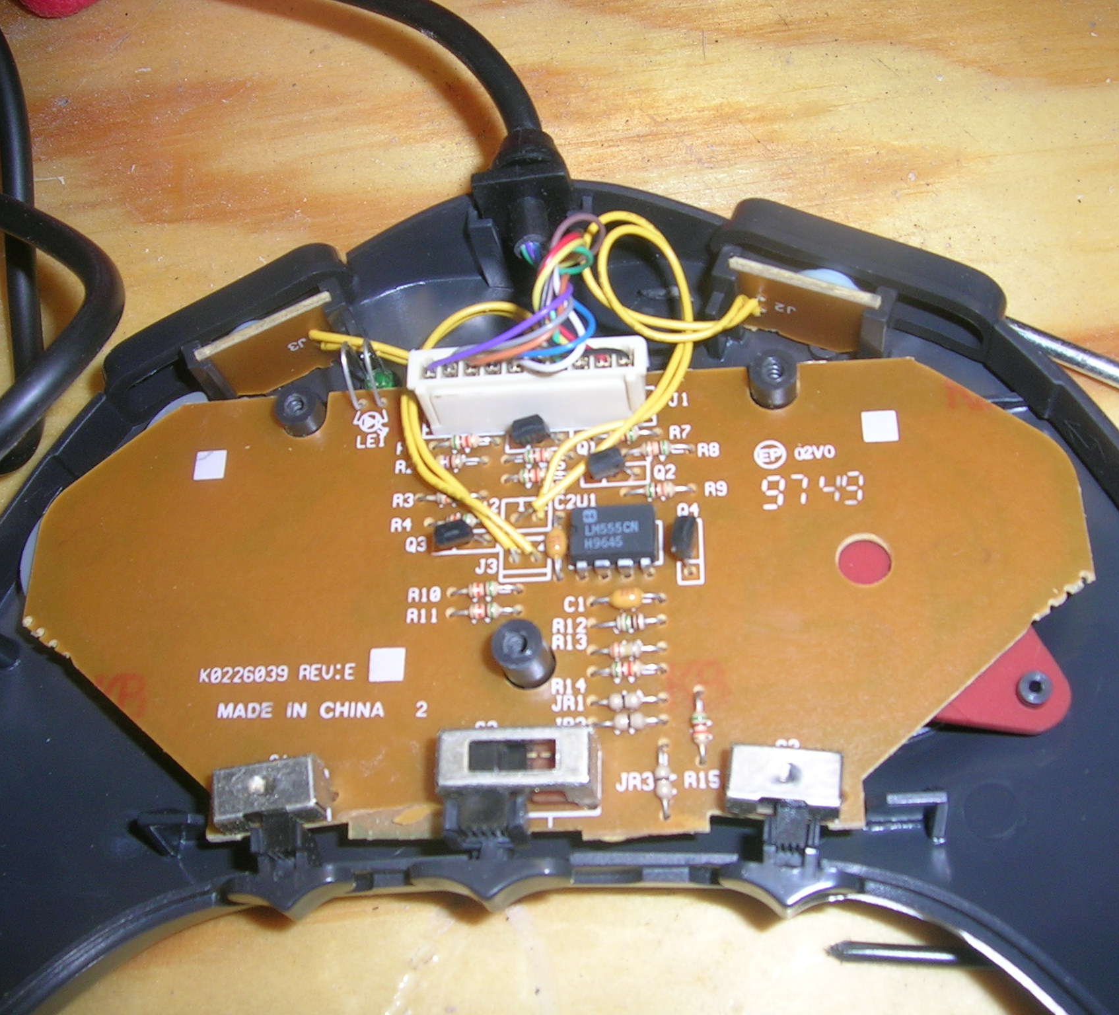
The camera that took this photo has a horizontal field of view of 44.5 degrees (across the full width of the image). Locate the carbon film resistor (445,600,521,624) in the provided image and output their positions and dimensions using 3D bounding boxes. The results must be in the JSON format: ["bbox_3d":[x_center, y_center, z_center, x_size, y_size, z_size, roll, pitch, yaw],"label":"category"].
[{"bbox_3d":[-0.008,0.011,0.151,0.008,0.002,0.002,-3,65,8],"label":"carbon film resistor"}]

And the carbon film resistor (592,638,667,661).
[{"bbox_3d":[0.007,0.015,0.147,0.008,0.002,0.002,-4,65,8],"label":"carbon film resistor"}]

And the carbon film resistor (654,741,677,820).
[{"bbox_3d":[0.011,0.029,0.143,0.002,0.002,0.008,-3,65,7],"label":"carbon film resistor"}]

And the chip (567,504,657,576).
[{"bbox_3d":[0.006,0.003,0.154,0.009,0.004,0.008,-3,65,7],"label":"chip"}]

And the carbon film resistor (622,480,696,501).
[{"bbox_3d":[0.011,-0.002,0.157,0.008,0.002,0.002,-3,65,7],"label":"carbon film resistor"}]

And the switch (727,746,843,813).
[{"bbox_3d":[0.023,0.027,0.137,0.011,0.005,0.005,3,66,11],"label":"switch"}]

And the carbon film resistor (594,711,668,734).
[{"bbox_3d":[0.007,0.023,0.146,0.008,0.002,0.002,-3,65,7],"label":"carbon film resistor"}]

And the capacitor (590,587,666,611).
[{"bbox_3d":[0.007,0.010,0.149,0.008,0.002,0.002,-3,65,8],"label":"capacitor"}]

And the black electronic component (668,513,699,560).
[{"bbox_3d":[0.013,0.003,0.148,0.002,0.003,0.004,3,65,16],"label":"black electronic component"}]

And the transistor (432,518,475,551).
[{"bbox_3d":[-0.012,0.003,0.154,0.004,0.004,0.002,-14,64,3],"label":"transistor"}]

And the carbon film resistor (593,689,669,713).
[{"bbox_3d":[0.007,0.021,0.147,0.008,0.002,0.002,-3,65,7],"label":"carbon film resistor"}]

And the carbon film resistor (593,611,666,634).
[{"bbox_3d":[0.007,0.012,0.148,0.008,0.002,0.002,-3,65,8],"label":"carbon film resistor"}]

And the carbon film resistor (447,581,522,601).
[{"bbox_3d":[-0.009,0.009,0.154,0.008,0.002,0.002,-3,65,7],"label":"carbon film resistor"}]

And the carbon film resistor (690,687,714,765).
[{"bbox_3d":[0.015,0.022,0.142,0.002,0.002,0.008,-3,65,8],"label":"carbon film resistor"}]

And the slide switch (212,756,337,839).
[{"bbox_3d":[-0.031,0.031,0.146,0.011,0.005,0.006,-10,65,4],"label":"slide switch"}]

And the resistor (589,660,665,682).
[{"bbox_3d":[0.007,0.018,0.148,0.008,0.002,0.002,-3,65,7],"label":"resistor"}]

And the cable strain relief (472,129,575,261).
[{"bbox_3d":[-0.004,-0.040,0.174,0.012,0.012,0.016,-5,65,6],"label":"cable strain relief"}]

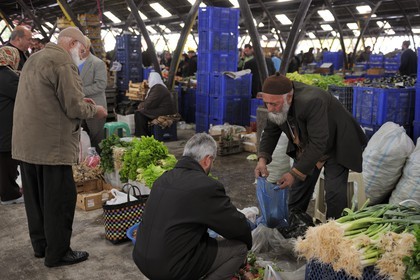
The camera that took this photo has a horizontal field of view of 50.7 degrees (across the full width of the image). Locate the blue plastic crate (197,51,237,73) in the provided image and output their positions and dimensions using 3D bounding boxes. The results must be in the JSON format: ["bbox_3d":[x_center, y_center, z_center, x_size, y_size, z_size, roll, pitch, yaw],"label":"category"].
[{"bbox_3d":[0.116,-1.395,7.944,0.592,0.366,0.365,-8,14,-35],"label":"blue plastic crate"}]

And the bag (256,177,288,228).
[{"bbox_3d":[0.523,0.521,3.696,0.260,0.420,0.170,2,11,10],"label":"bag"}]

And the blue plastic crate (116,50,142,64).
[{"bbox_3d":[-2.124,-2.193,11.678,0.375,0.365,0.555,6,12,27],"label":"blue plastic crate"}]

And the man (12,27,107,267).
[{"bbox_3d":[-1.051,0.052,3.086,0.600,1.630,0.500,-5,12,-25],"label":"man"}]

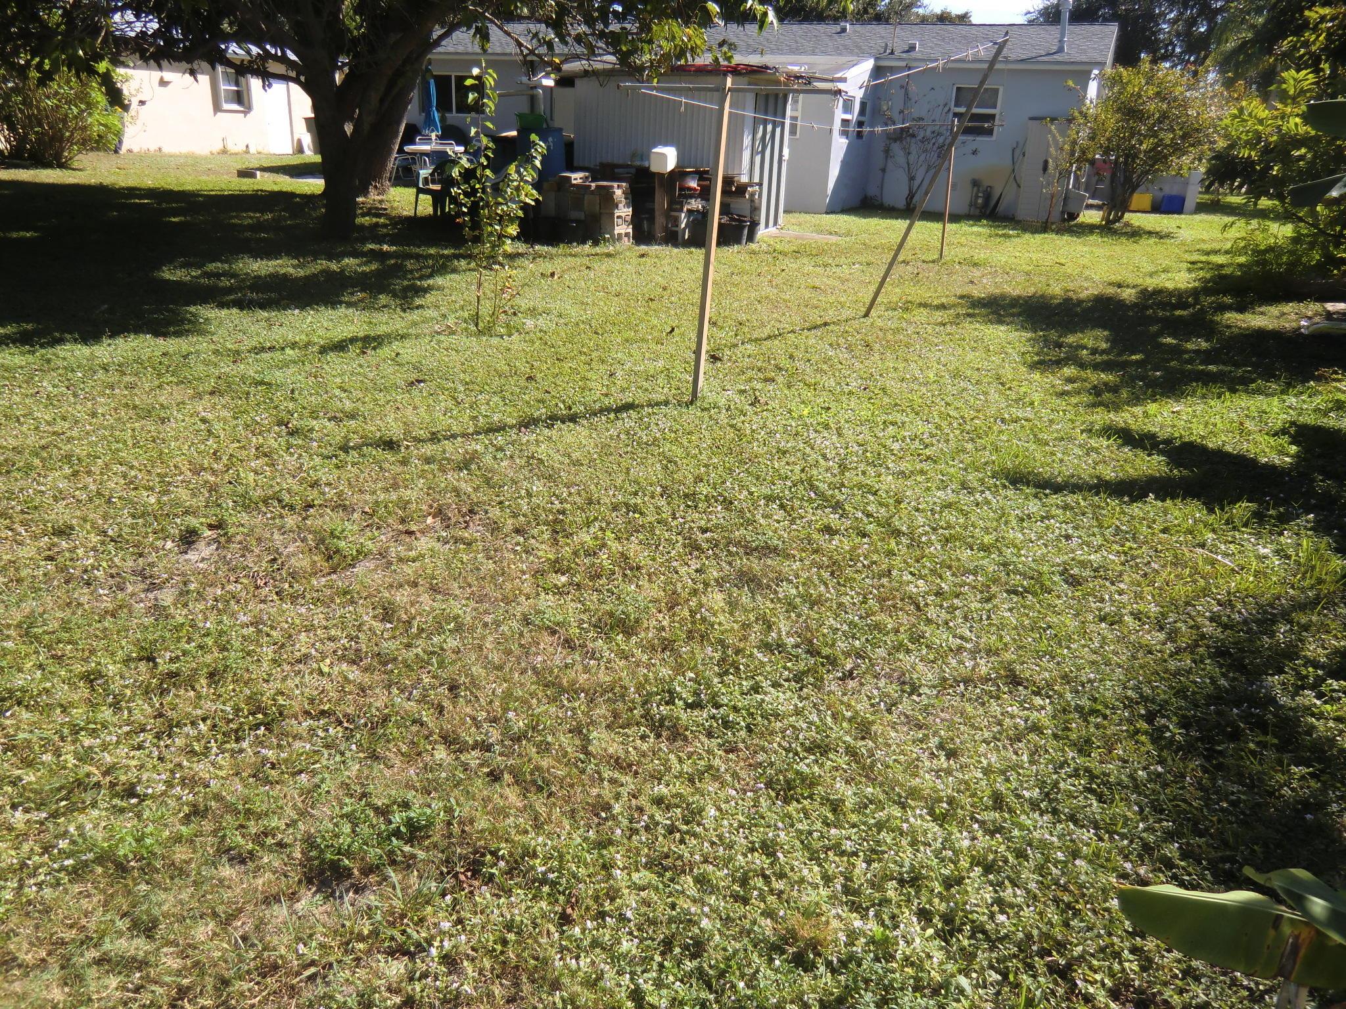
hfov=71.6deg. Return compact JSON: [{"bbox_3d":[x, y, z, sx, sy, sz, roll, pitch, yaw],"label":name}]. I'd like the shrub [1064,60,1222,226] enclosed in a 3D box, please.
[{"bbox_3d":[8.112,-6.224,16.143,2.650,2.600,2.500,12,25,22],"label":"shrub"}]

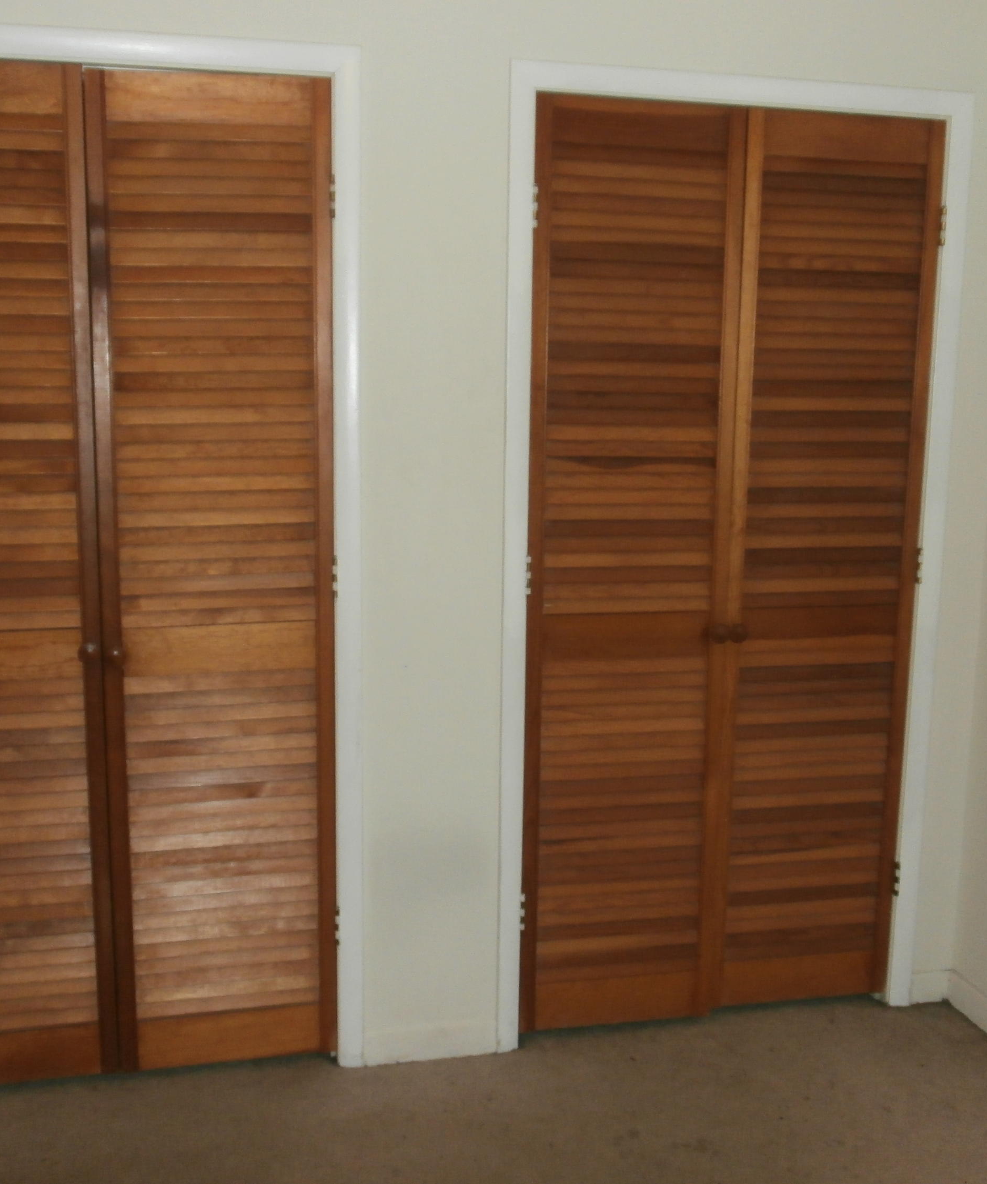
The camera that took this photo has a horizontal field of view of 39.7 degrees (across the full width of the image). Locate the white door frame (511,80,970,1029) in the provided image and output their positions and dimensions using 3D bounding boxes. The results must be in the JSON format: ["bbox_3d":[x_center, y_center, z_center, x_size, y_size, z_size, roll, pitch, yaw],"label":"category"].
[{"bbox_3d":[0.510,-0.029,2.988,1.013,2.087,0.080,-2,10,-13],"label":"white door frame"}]

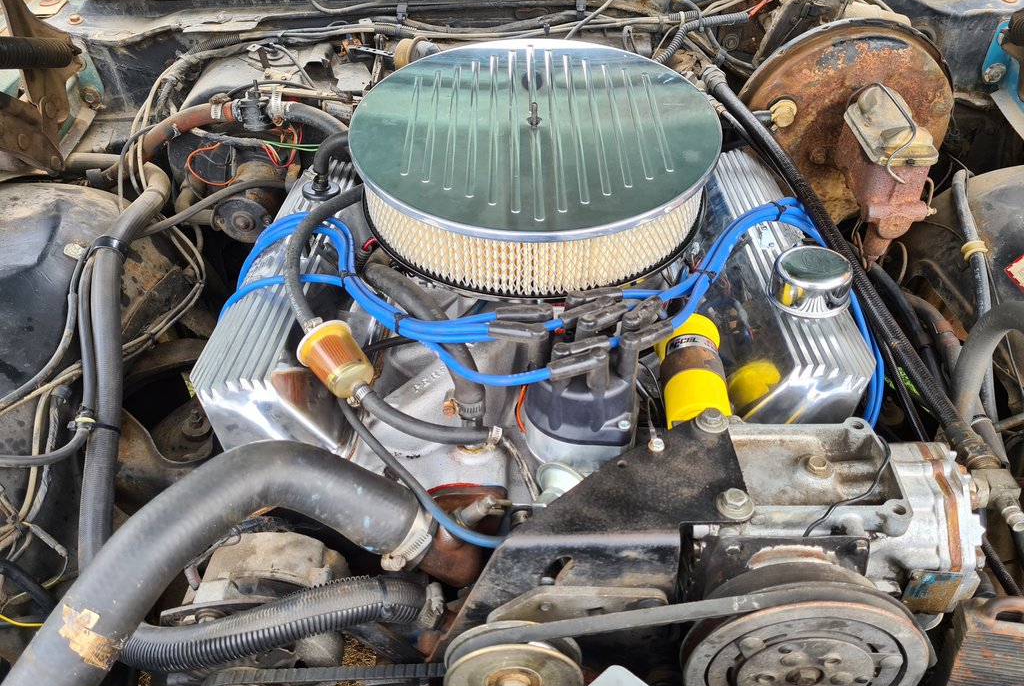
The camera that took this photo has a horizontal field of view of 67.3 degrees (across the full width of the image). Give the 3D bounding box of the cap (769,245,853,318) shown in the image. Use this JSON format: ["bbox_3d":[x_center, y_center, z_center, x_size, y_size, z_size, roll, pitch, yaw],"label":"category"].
[{"bbox_3d":[0.296,-0.065,0.757,0.081,0.037,0.081,-6,46,6],"label":"cap"}]

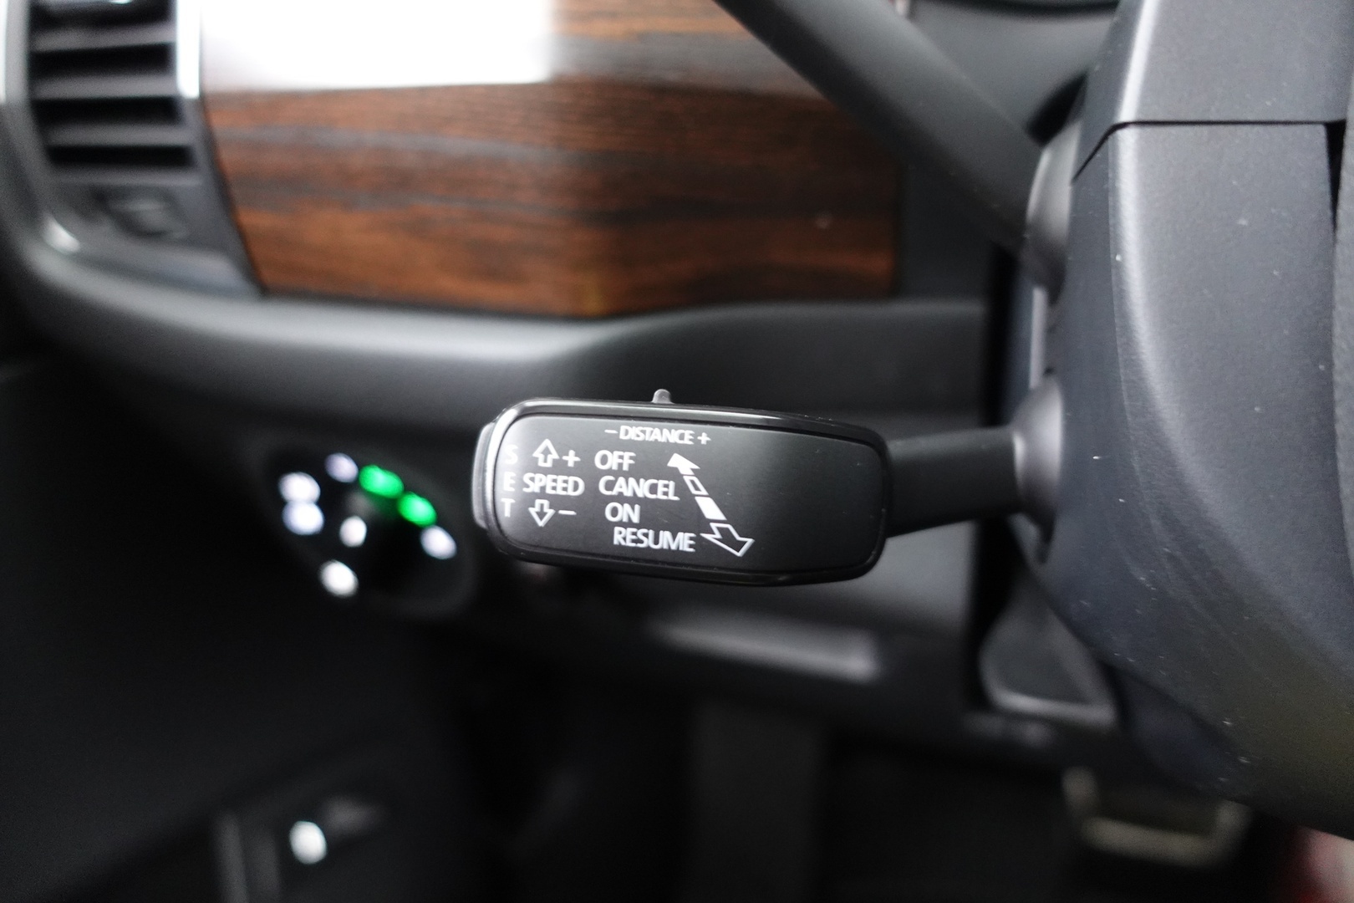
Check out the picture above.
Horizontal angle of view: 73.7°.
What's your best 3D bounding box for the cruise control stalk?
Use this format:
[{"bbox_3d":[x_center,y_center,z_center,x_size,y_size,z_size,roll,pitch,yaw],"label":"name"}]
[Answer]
[{"bbox_3d":[0.016,0.008,0.174,0.107,0.033,0.030,1,-7,-12],"label":"cruise control stalk"}]

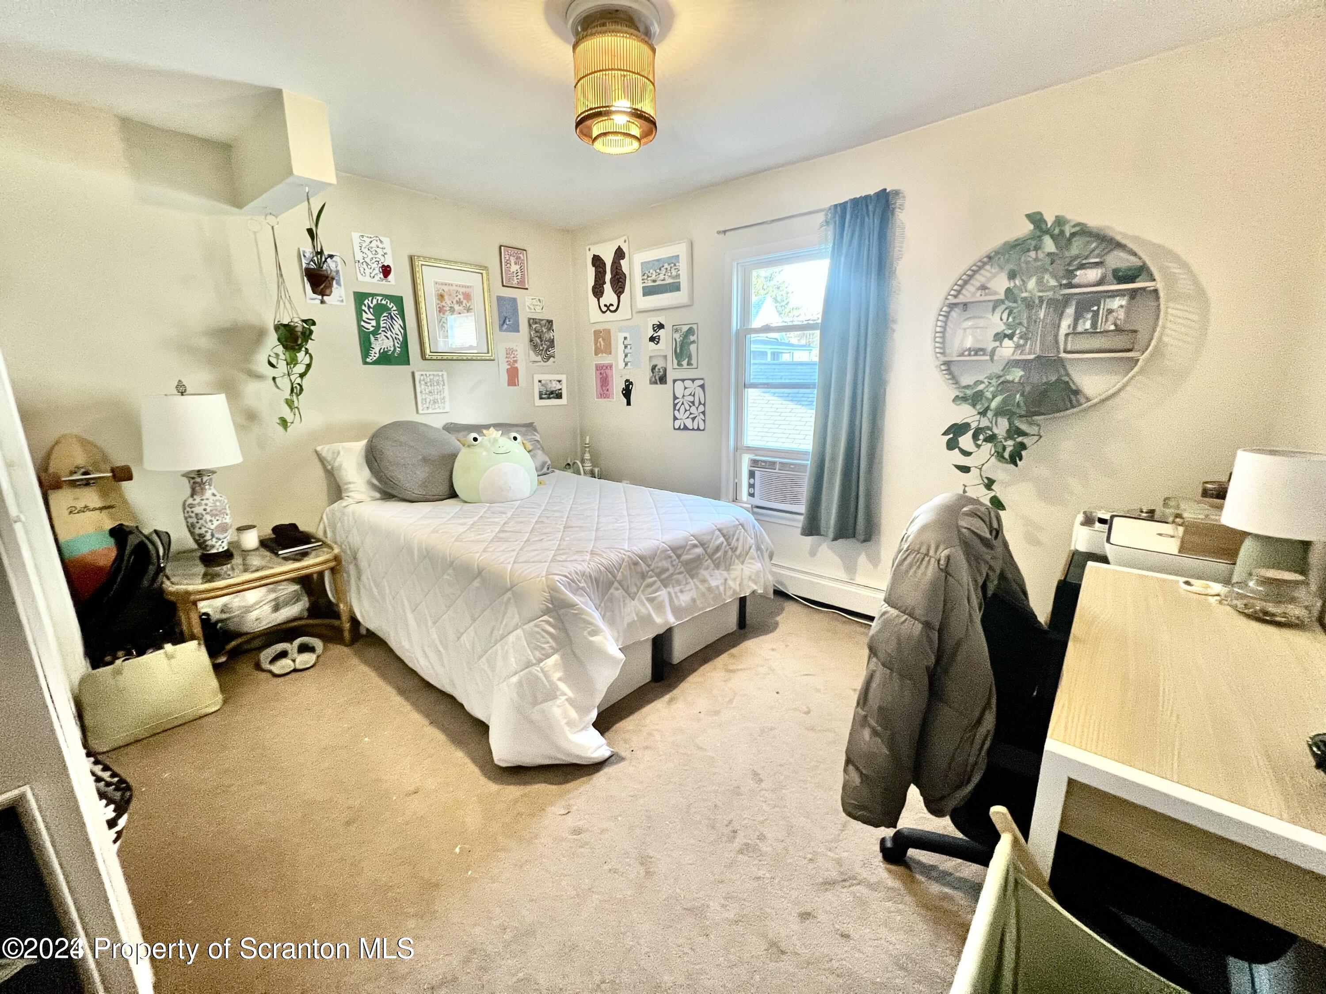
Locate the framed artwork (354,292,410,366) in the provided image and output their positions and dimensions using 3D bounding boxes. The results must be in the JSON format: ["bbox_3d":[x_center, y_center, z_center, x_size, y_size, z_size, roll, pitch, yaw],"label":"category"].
[{"bbox_3d":[-1.669,-0.994,2.971,0.015,0.402,0.268,10,17,41],"label":"framed artwork"}]

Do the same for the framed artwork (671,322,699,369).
[{"bbox_3d":[0.153,-1.010,3.347,0.210,0.292,0.015,9,16,38],"label":"framed artwork"}]

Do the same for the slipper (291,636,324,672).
[{"bbox_3d":[-1.799,0.769,2.514,0.115,0.100,0.260,-11,16,-36],"label":"slipper"}]

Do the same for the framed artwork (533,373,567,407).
[{"bbox_3d":[-0.873,-0.835,3.896,0.020,0.237,0.304,10,17,41],"label":"framed artwork"}]

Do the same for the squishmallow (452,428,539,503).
[{"bbox_3d":[-0.979,-0.196,2.831,0.440,0.400,0.360,-10,15,-33],"label":"squishmallow"}]

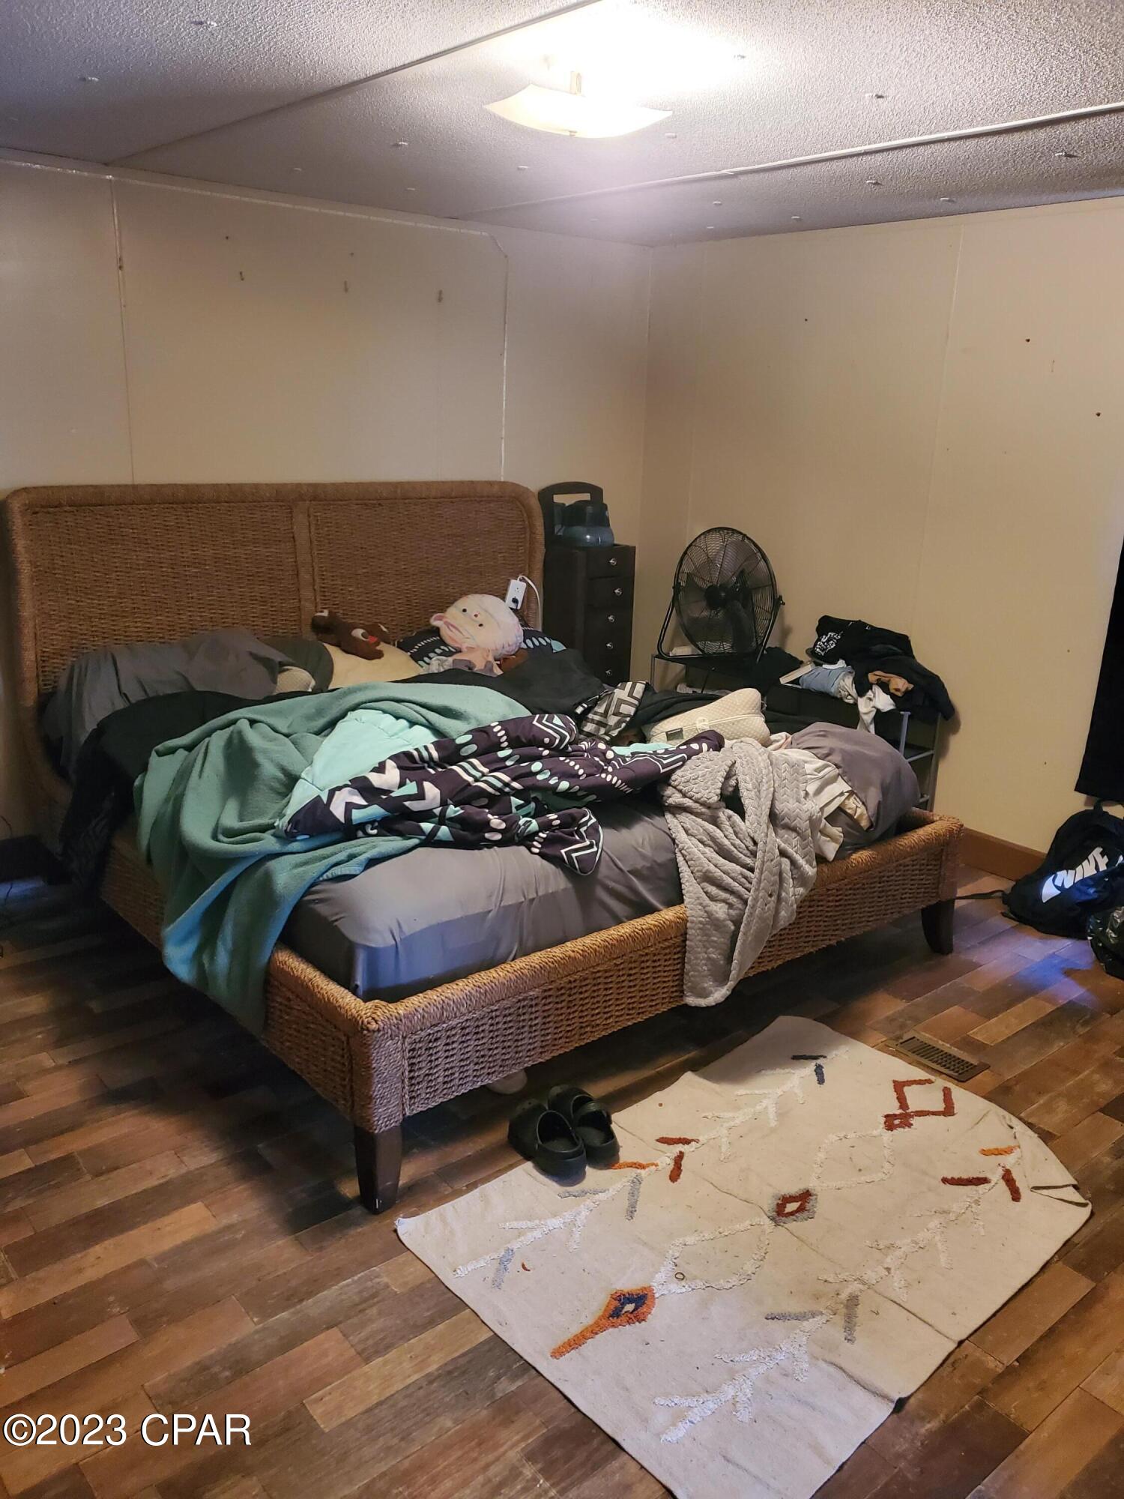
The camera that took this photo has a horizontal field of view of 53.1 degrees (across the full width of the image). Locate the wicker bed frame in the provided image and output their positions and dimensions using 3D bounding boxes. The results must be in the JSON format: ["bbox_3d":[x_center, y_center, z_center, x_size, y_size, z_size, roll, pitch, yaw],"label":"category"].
[{"bbox_3d":[-0.266,-0.106,3.573,2.151,1.314,2.245,-11,21,-37],"label":"wicker bed frame"}]

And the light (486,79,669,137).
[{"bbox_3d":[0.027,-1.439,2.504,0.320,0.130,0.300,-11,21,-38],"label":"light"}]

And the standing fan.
[{"bbox_3d":[0.675,-0.627,4.580,0.560,0.545,0.250,16,21,40],"label":"standing fan"}]

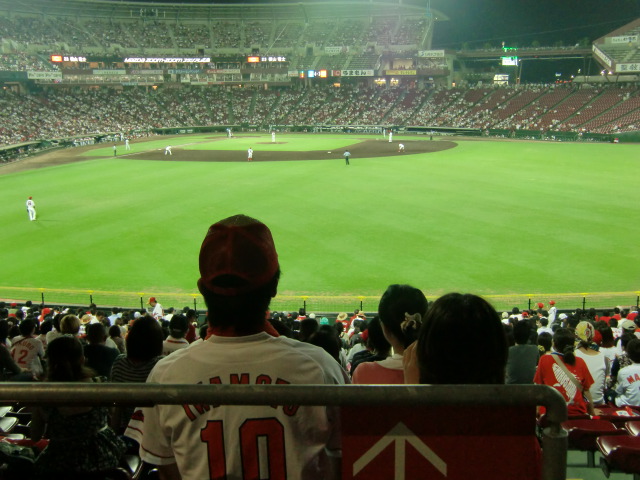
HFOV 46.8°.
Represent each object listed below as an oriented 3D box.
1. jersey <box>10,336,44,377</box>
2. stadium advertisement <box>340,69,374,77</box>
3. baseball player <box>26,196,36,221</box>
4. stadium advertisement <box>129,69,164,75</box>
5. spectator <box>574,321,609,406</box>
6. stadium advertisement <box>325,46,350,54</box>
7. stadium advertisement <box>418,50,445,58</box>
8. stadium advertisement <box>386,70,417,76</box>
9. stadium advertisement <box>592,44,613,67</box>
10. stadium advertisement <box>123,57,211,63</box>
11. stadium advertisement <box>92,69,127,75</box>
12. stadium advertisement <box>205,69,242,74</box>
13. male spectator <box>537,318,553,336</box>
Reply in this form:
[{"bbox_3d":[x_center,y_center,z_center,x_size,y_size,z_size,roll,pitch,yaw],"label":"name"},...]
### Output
[{"bbox_3d":[-3.298,1.354,8.533,0.470,0.560,0.300,2,12,12],"label":"jersey"},{"bbox_3d":[8.773,-38.928,173.000,8.100,1.450,0.200,2,12,13],"label":"stadium advertisement"},{"bbox_3d":[-20.787,-2.177,53.300,0.650,1.550,0.450,0,12,3],"label":"baseball player"},{"bbox_3d":[-40.015,-38.790,170.848,7.600,1.050,0.200,-4,12,-14],"label":"stadium advertisement"},{"bbox_3d":[2.631,1.357,7.489,0.460,1.200,0.700,-1,12,-3],"label":"spectator"},{"bbox_3d":[4.021,-45.357,177.000,5.700,1.750,0.200,-2,12,-5],"label":"stadium advertisement"},{"bbox_3d":[25.481,-42.416,169.000,6.200,1.500,0.200,2,12,13],"label":"stadium advertisement"},{"bbox_3d":[18.736,-38.368,170.000,7.100,1.150,0.200,2,12,13],"label":"stadium advertisement"},{"bbox_3d":[56.157,-36.634,147.250,0.200,1.275,11.960,0,29,2],"label":"stadium advertisement"},{"bbox_3d":[-35.687,-41.964,171.925,20.801,1.291,0.300,-6,13,-26],"label":"stadium advertisement"},{"bbox_3d":[-47.948,-38.336,168.847,7.600,1.050,0.200,-4,12,-14],"label":"stadium advertisement"},{"bbox_3d":[-22.741,-39.892,175.180,7.600,1.050,0.200,-4,12,-14],"label":"stadium advertisement"},{"bbox_3d":[4.614,2.191,15.444,0.460,1.250,0.680,-1,12,-3],"label":"male spectator"}]

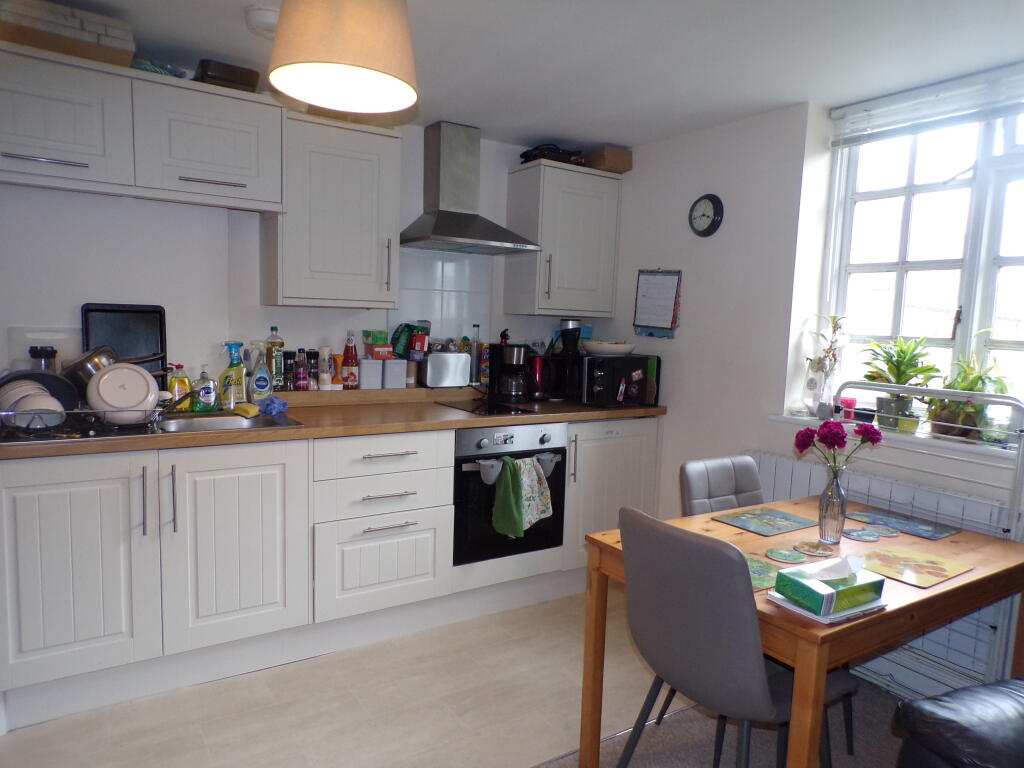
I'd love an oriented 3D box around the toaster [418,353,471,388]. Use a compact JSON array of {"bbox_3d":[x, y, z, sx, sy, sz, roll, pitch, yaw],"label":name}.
[{"bbox_3d":[-0.353,-0.075,3.650,0.243,0.171,0.165,-1,5,-34],"label":"toaster"}]

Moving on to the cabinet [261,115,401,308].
[{"bbox_3d":[-0.806,-0.727,3.148,0.530,0.771,0.330,-1,5,-34],"label":"cabinet"}]

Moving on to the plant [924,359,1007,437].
[{"bbox_3d":[1.643,0.049,2.561,0.210,0.285,0.240,-2,6,-34],"label":"plant"}]

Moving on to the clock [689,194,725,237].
[{"bbox_3d":[0.913,-0.791,3.335,0.045,0.200,0.200,-2,6,-33],"label":"clock"}]

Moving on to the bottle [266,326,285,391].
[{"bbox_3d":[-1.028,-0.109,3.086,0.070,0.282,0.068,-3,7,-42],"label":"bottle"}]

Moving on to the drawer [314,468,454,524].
[{"bbox_3d":[-0.612,0.420,3.011,0.600,0.162,0.490,-2,6,-33],"label":"drawer"}]

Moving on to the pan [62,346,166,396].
[{"bbox_3d":[-1.455,-0.049,2.598,0.370,0.190,0.090,-9,36,-24],"label":"pan"}]

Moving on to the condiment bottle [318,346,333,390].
[{"bbox_3d":[-0.865,-0.071,3.294,0.060,0.196,0.050,-1,5,-34],"label":"condiment bottle"}]

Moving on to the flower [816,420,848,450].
[{"bbox_3d":[0.858,0.138,1.900,0.080,0.077,0.077,3,5,11],"label":"flower"}]

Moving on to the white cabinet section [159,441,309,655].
[{"bbox_3d":[-1.124,0.540,2.744,0.501,0.704,0.561,-1,5,-35],"label":"white cabinet section"}]

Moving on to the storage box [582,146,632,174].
[{"bbox_3d":[0.485,-1.184,3.798,0.193,0.098,0.268,-1,5,-34],"label":"storage box"}]

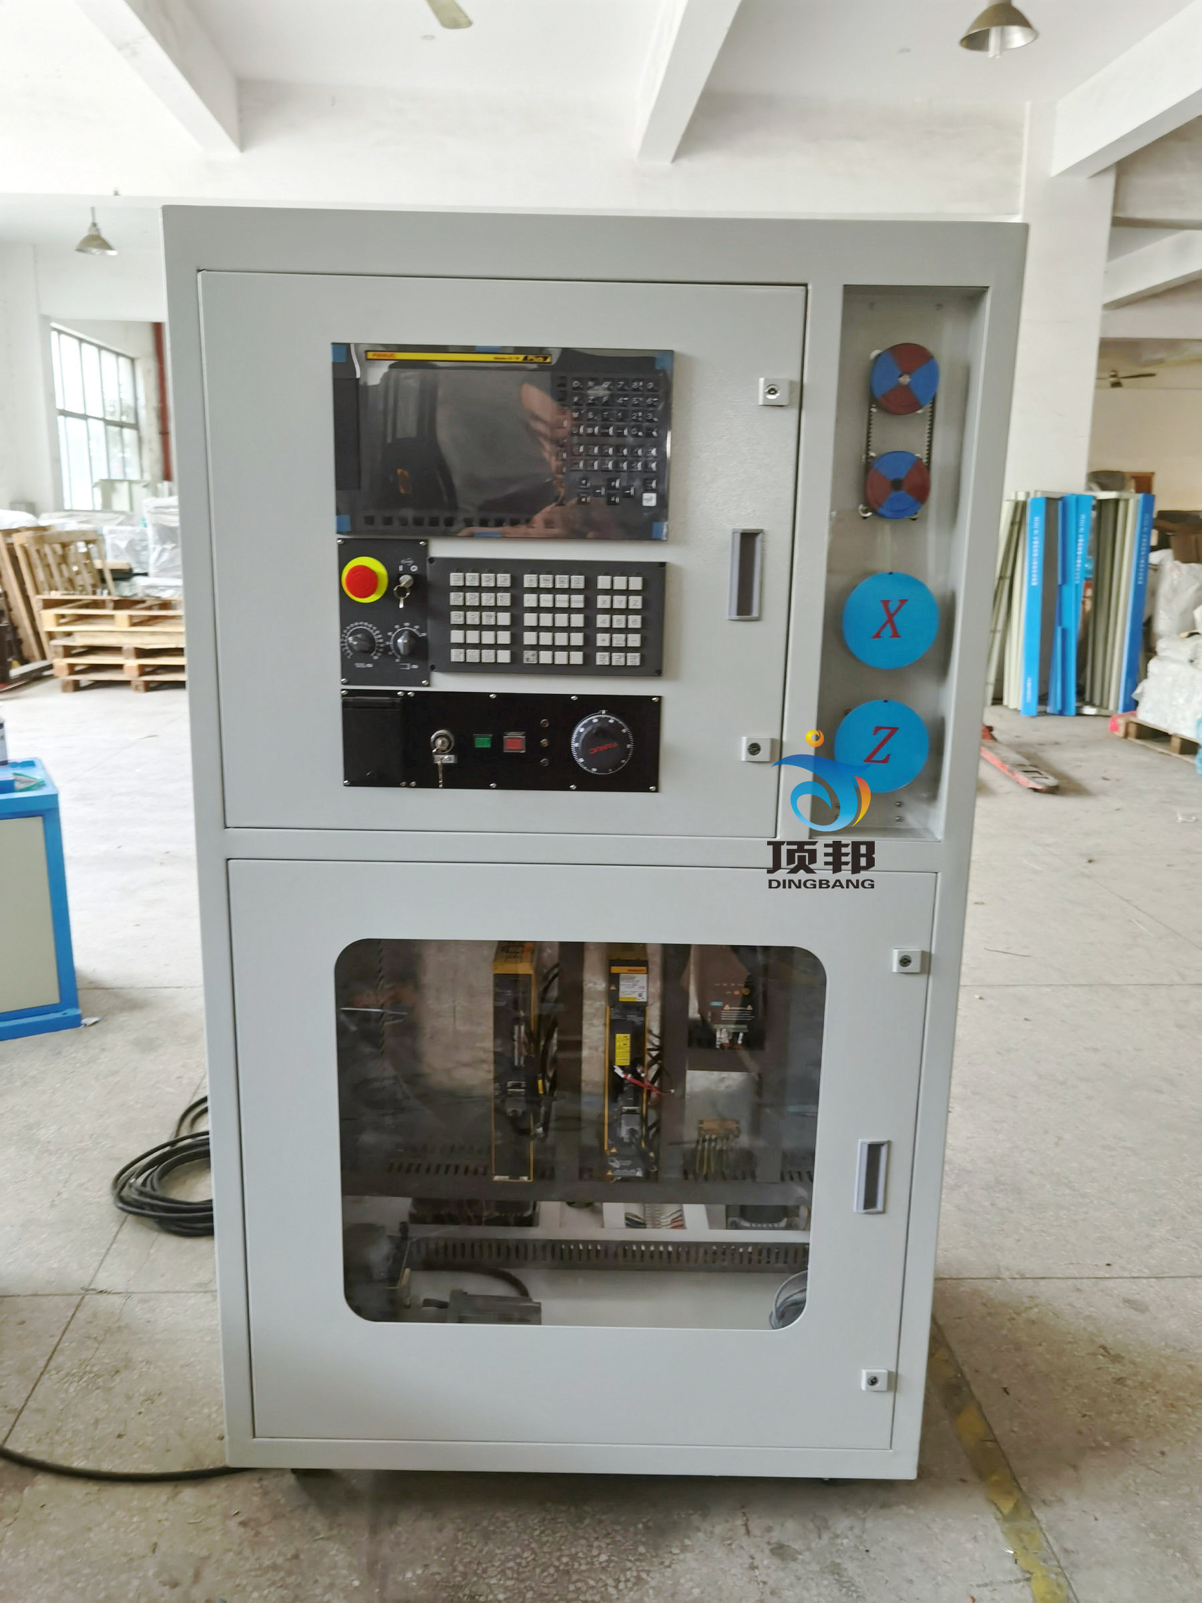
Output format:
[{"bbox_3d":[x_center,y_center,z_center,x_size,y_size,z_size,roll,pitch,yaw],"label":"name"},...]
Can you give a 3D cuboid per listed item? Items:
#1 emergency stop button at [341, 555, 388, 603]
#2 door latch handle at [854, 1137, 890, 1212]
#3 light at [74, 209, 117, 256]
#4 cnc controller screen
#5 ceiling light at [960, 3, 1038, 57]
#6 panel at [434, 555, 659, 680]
[{"bbox_3d":[-0.287,-0.266,1.507,0.057,0.057,0.036,1,13,0],"label":"emergency stop button"},{"bbox_3d":[0.367,0.510,1.704,0.040,0.107,0.020,1,13,0],"label":"door latch handle"},{"bbox_3d":[-4.980,-5.602,12.313,0.387,0.420,0.387,1,13,0],"label":"light"},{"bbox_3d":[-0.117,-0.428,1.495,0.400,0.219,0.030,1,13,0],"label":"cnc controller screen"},{"bbox_3d":[2.036,-3.987,6.358,0.387,0.380,0.387,1,13,0],"label":"ceiling light"},{"bbox_3d":[-0.067,-0.226,1.533,0.290,0.139,0.020,1,13,0],"label":"panel"}]

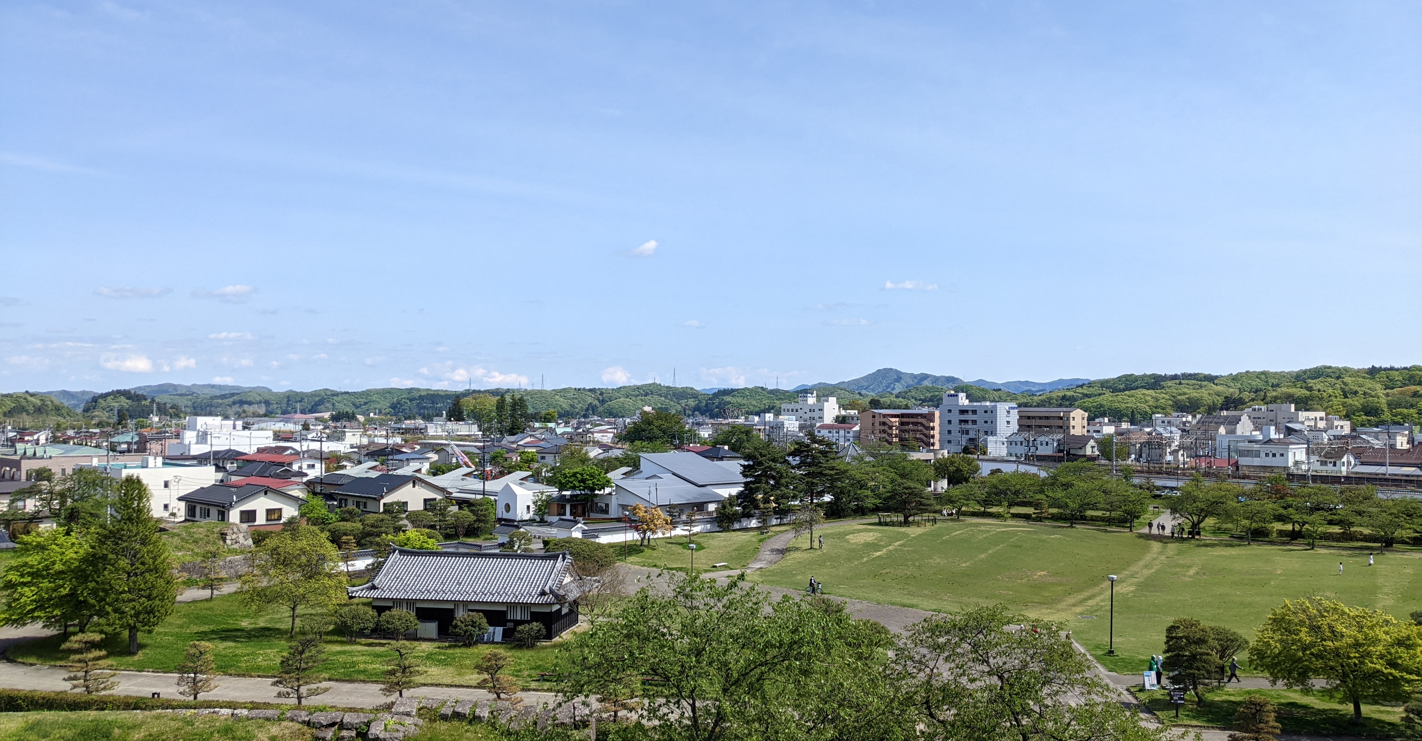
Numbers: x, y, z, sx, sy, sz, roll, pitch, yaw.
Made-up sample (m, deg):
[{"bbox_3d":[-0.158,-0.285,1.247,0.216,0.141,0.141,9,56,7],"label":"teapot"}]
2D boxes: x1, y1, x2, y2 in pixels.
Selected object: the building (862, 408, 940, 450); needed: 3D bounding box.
[{"bbox_3d":[69.125,20.827,395.274,11.000,13.985,33.000,2,-2,-44],"label":"building"}]

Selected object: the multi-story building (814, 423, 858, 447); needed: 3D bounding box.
[{"bbox_3d":[49.609,23.858,420.866,9.000,9.300,17.500,2,-2,-45],"label":"multi-story building"}]

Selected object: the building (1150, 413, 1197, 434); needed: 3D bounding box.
[{"bbox_3d":[164.145,20.842,392.637,9.500,11.181,13.000,1,-2,-38],"label":"building"}]

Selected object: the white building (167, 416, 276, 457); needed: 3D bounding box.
[{"bbox_3d":[-129.144,18.613,292.716,15.000,12.600,22.000,-2,-2,44],"label":"white building"}]

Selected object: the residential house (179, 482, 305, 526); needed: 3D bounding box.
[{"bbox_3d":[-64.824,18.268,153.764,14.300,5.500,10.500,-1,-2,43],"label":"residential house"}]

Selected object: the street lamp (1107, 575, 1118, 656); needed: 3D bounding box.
[{"bbox_3d":[26.757,16.305,74.049,0.637,5.210,0.637,0,-2,0],"label":"street lamp"}]

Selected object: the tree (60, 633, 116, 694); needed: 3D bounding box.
[{"bbox_3d":[-34.943,16.531,62.408,3.000,3.850,2.900,0,-2,0],"label":"tree"}]

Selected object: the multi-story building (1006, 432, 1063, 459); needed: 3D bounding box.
[{"bbox_3d":[90.078,20.277,304.003,8.000,6.620,15.500,2,-2,-42],"label":"multi-story building"}]

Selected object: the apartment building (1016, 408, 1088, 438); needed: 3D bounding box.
[{"bbox_3d":[112.794,19.109,369.517,9.000,13.074,23.000,1,-2,-37],"label":"apartment building"}]

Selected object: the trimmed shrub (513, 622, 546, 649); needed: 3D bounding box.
[{"bbox_3d":[-12.277,17.909,74.991,2.200,1.800,2.100,0,-2,0],"label":"trimmed shrub"}]

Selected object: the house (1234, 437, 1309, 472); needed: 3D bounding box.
[{"bbox_3d":[134.669,20.201,265.509,10.500,7.900,12.000,1,-2,-40],"label":"house"}]

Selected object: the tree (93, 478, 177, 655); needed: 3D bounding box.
[{"bbox_3d":[-38.318,12.974,73.804,5.100,11.600,5.000,0,-2,0],"label":"tree"}]

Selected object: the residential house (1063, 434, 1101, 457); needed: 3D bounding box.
[{"bbox_3d":[101.608,21.498,306.395,7.800,6.800,8.800,1,-2,-40],"label":"residential house"}]

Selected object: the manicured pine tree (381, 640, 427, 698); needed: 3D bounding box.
[{"bbox_3d":[-17.471,16.838,62.693,2.510,3.260,2.510,0,-2,0],"label":"manicured pine tree"}]

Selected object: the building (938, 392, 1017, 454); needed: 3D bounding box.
[{"bbox_3d":[83.526,16.648,343.911,12.800,19.400,19.000,2,-2,-45],"label":"building"}]

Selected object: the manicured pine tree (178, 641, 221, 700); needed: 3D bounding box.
[{"bbox_3d":[-28.751,16.754,61.987,2.296,3.320,2.296,0,-2,0],"label":"manicured pine tree"}]

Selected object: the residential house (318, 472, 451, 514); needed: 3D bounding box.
[{"bbox_3d":[-49.170,18.650,168.707,11.800,5.641,15.500,2,-2,-45],"label":"residential house"}]

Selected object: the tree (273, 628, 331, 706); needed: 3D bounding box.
[{"bbox_3d":[-22.346,16.205,60.606,3.100,4.400,2.900,0,-2,0],"label":"tree"}]

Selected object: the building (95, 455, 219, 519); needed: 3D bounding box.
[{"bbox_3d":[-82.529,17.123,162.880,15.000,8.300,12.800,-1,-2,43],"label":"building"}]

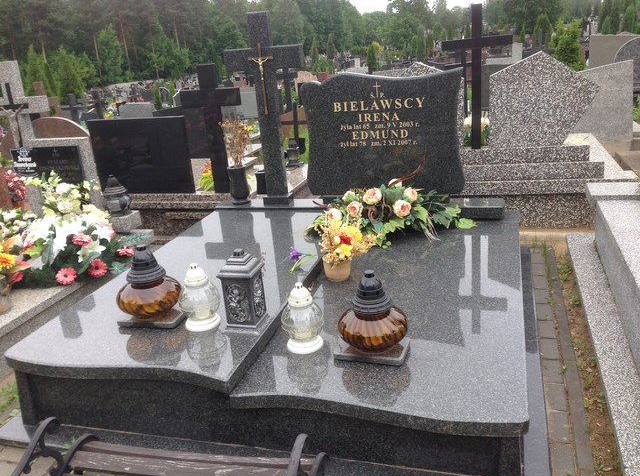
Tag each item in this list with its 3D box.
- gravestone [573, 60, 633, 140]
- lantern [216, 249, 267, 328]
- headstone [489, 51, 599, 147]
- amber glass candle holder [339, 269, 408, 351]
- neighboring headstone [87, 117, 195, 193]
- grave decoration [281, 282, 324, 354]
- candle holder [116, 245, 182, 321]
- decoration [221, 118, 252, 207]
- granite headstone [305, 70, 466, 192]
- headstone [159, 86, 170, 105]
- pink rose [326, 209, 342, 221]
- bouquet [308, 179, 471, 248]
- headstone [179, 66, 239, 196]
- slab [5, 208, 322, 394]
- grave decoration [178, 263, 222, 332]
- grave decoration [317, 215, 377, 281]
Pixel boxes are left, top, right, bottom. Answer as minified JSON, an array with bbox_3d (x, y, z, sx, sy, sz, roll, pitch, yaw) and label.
[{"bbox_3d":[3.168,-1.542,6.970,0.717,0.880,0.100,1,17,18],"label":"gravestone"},{"bbox_3d":[-0.292,0.188,2.320,0.147,0.308,0.152,1,20,17],"label":"lantern"},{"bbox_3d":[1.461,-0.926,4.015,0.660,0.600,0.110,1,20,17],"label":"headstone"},{"bbox_3d":[0.181,0.248,2.134,0.244,0.290,0.244,1,20,17],"label":"amber glass candle holder"},{"bbox_3d":[-1.494,-0.697,5.189,0.927,0.631,0.090,1,17,18],"label":"neighboring headstone"},{"bbox_3d":[-0.066,0.285,2.253,0.160,0.250,0.160,-5,19,2],"label":"grave decoration"},{"bbox_3d":[-0.705,0.181,2.501,0.252,0.313,0.252,1,20,18],"label":"candle holder"},{"bbox_3d":[-0.520,-0.498,3.945,0.196,0.561,0.187,1,20,17],"label":"decoration"},{"bbox_3d":[0.387,-0.628,3.739,0.982,0.737,0.090,1,17,18],"label":"granite headstone"},{"bbox_3d":[-4.210,-3.825,16.550,0.430,0.620,0.130,1,20,17],"label":"headstone"},{"bbox_3d":[0.082,-0.130,3.438,0.090,0.079,0.083,11,22,43],"label":"pink rose"},{"bbox_3d":[0.399,-0.145,3.338,0.869,0.270,0.484,1,20,17],"label":"bouquet"},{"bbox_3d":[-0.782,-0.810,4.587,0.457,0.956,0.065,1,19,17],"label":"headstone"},{"bbox_3d":[-0.465,0.149,3.037,0.941,0.050,2.035,1,20,17],"label":"slab"},{"bbox_3d":[-0.463,0.220,2.342,0.154,0.257,0.154,1,20,17],"label":"grave decoration"},{"bbox_3d":[0.124,0.038,2.849,0.275,0.289,0.243,1,20,18],"label":"grave decoration"}]

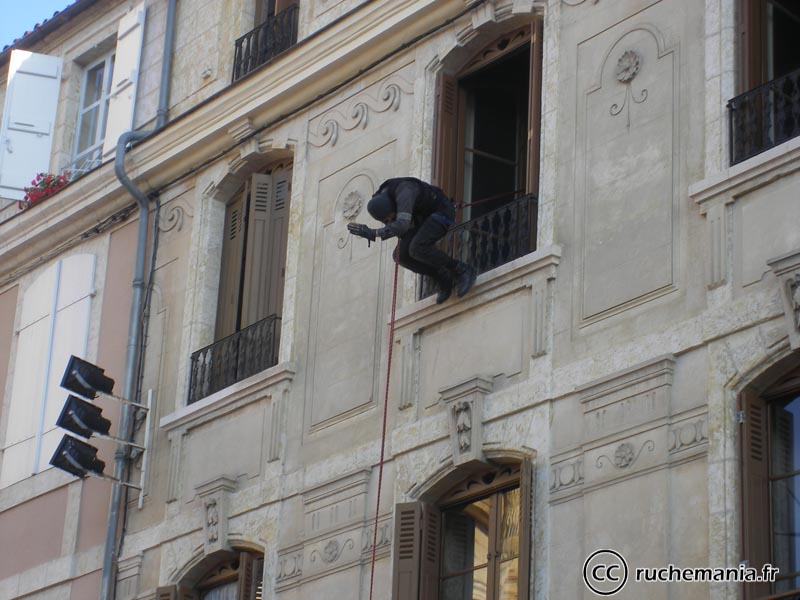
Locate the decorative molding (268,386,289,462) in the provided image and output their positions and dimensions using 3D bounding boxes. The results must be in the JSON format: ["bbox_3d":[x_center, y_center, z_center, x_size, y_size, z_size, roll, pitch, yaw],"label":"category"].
[{"bbox_3d":[-0.953,0.969,18.973,0.060,0.570,0.150,17,-25,-33],"label":"decorative molding"}]

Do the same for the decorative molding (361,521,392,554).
[{"bbox_3d":[-0.183,1.798,18.381,0.037,0.168,0.347,19,-28,-33],"label":"decorative molding"}]

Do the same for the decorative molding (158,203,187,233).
[{"bbox_3d":[-2.013,-0.731,21.365,0.040,0.220,0.440,17,-25,-33],"label":"decorative molding"}]

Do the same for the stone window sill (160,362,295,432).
[{"bbox_3d":[-1.396,0.826,19.702,0.180,0.130,1.880,17,-25,-33],"label":"stone window sill"}]

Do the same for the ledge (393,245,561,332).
[{"bbox_3d":[0.575,-0.051,18.233,0.189,0.168,1.918,19,-28,-33],"label":"ledge"}]

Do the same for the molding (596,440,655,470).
[{"bbox_3d":[1.509,1.053,16.330,0.047,0.168,0.578,19,-28,-33],"label":"molding"}]

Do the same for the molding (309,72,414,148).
[{"bbox_3d":[-0.327,-1.469,19.176,0.040,0.260,1.420,17,-25,-33],"label":"molding"}]

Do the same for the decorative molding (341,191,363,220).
[{"bbox_3d":[-0.382,-0.737,18.904,0.060,0.228,0.226,17,-25,-33],"label":"decorative molding"}]

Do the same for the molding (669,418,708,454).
[{"bbox_3d":[1.885,0.881,15.890,0.037,0.168,0.347,19,-28,-33],"label":"molding"}]

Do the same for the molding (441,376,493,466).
[{"bbox_3d":[0.462,0.881,16.781,0.180,0.570,0.430,17,-25,-33],"label":"molding"}]

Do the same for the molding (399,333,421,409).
[{"bbox_3d":[0.068,0.511,17.653,0.060,0.560,0.155,17,-25,-33],"label":"molding"}]

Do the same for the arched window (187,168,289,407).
[{"bbox_3d":[-1.294,-0.229,21.228,0.284,2.184,1.396,19,-28,-33],"label":"arched window"}]

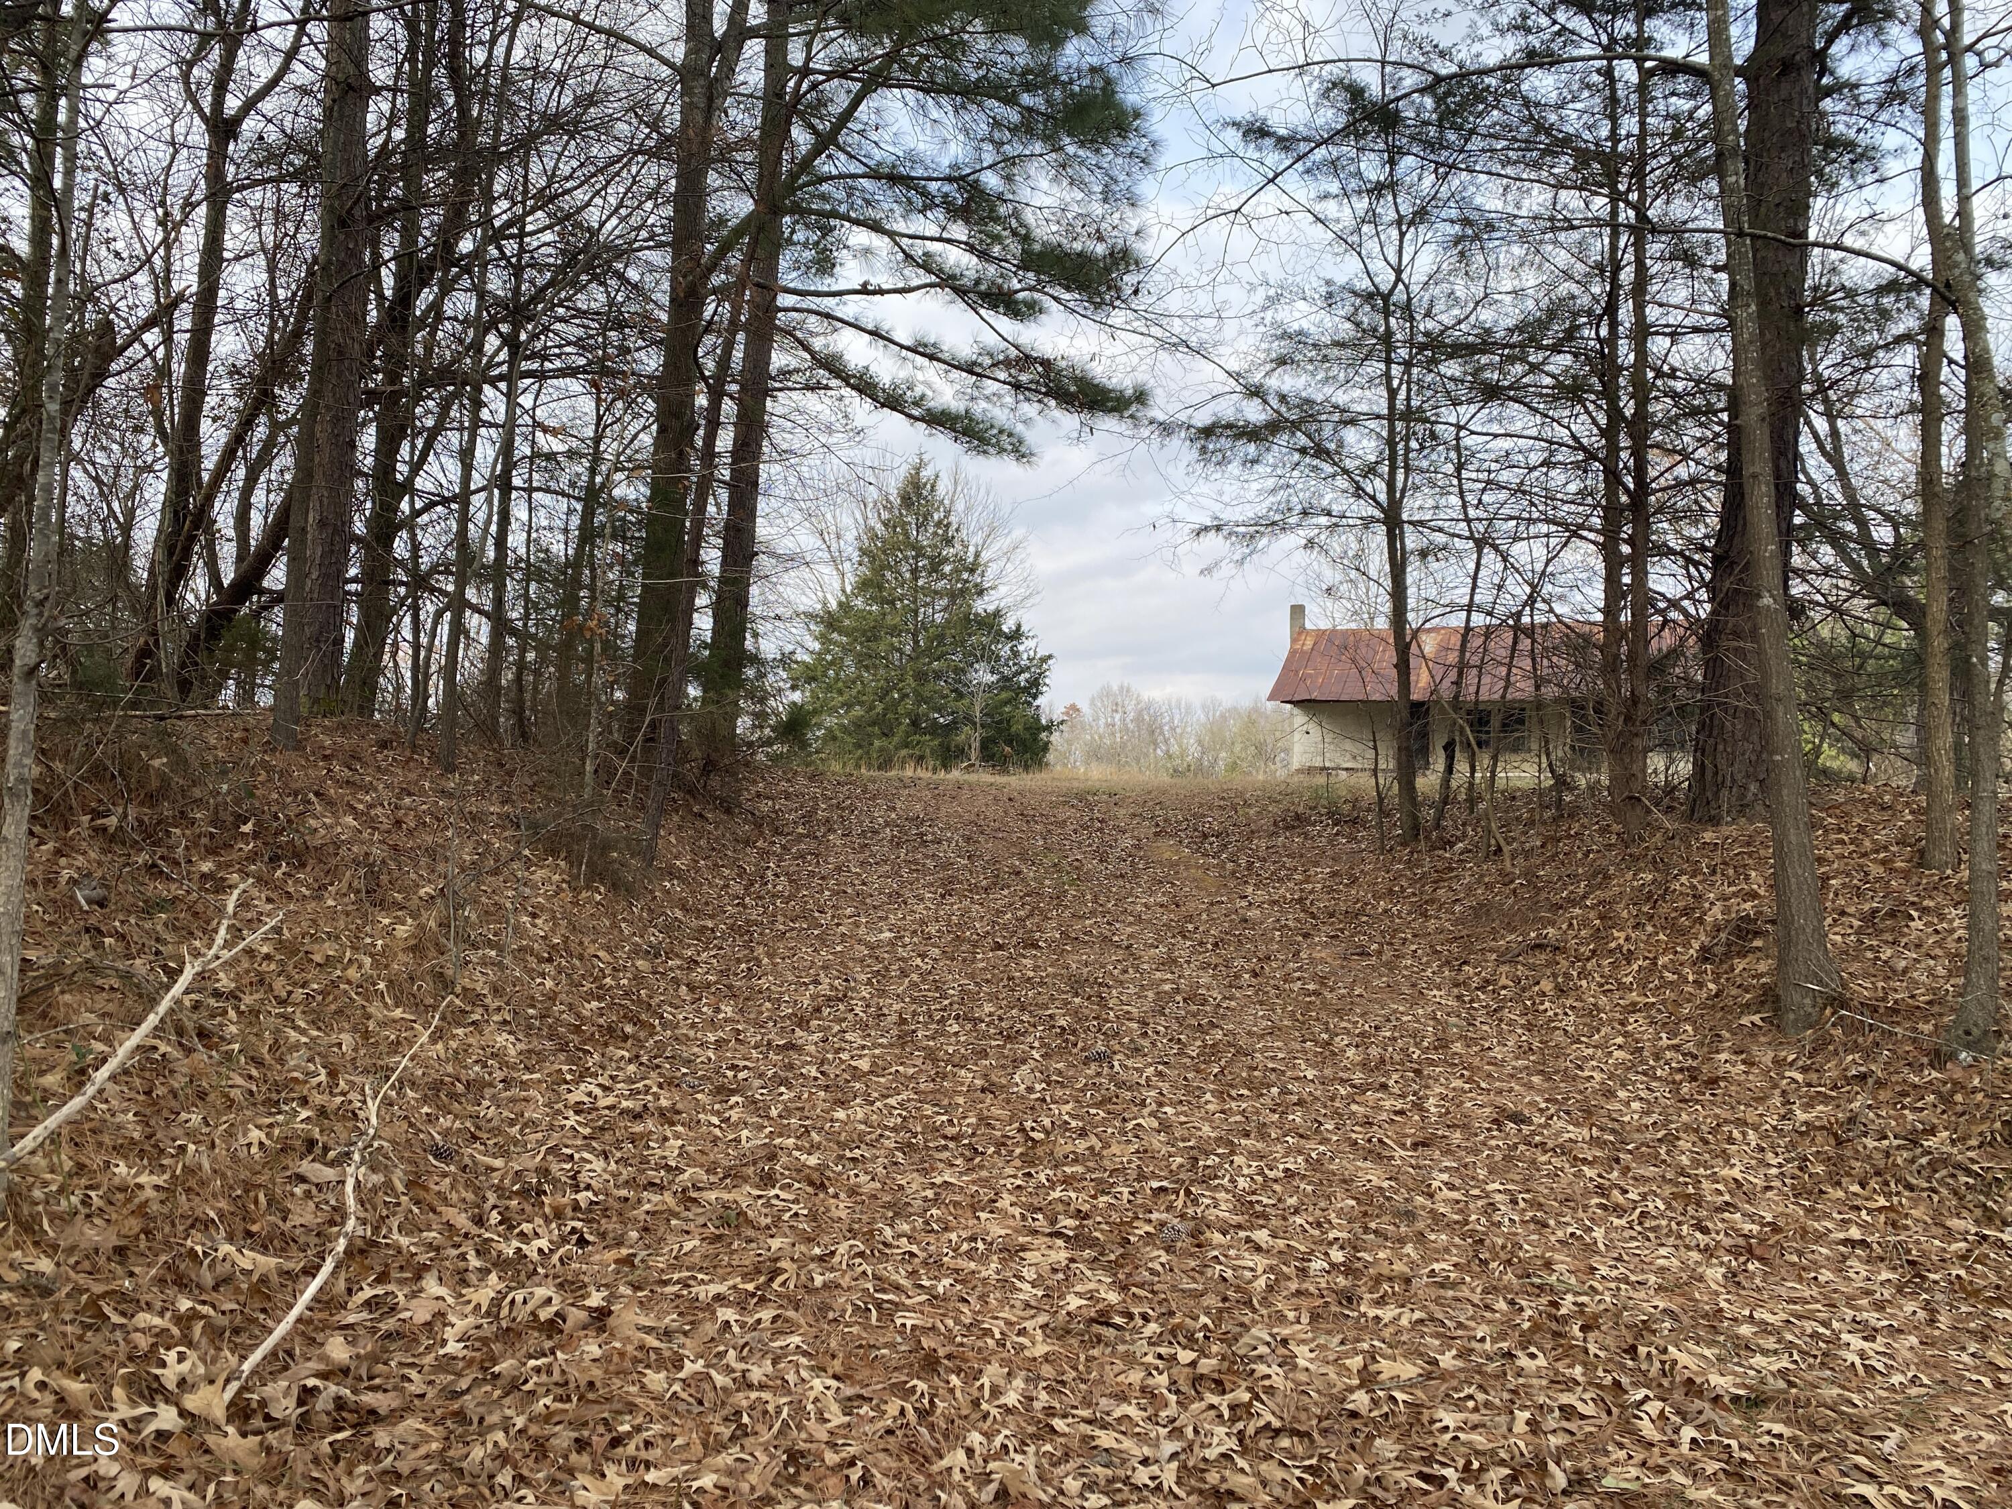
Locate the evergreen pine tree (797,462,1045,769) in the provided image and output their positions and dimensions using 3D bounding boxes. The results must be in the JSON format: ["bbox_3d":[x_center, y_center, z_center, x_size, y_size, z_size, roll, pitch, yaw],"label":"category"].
[{"bbox_3d":[-2.403,-4.073,44.000,7.460,9.016,7.236,0,1,0],"label":"evergreen pine tree"}]

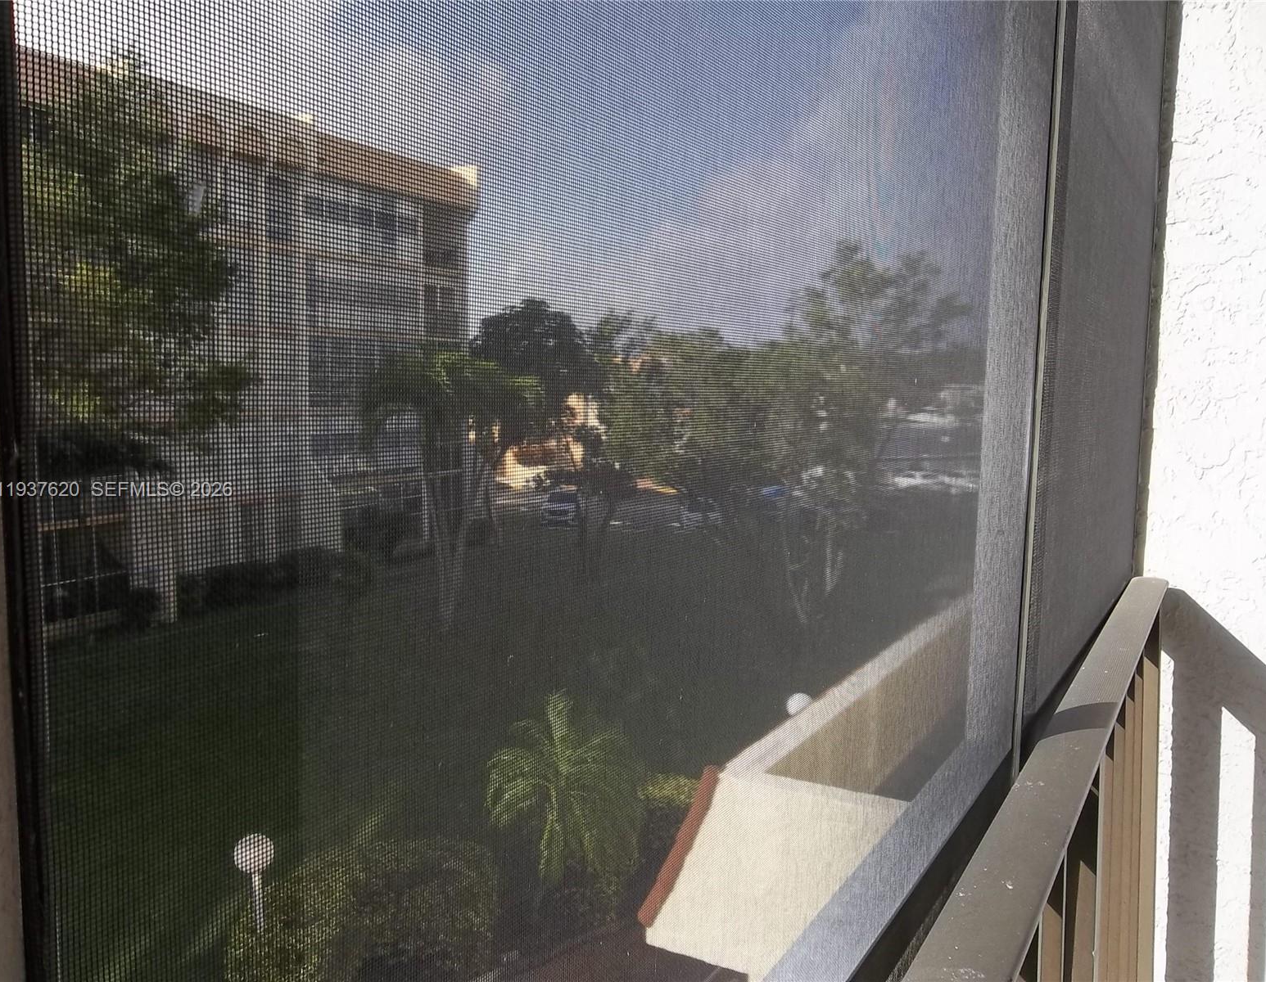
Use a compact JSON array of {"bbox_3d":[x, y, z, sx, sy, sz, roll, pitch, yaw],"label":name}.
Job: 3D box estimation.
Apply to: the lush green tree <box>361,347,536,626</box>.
[{"bbox_3d":[-4.949,-0.025,27.602,4.750,7.600,4.500,1,7,0],"label":"lush green tree"}]

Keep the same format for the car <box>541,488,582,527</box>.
[{"bbox_3d":[-3.303,0.559,49.851,1.870,1.660,4.600,1,7,2],"label":"car"}]

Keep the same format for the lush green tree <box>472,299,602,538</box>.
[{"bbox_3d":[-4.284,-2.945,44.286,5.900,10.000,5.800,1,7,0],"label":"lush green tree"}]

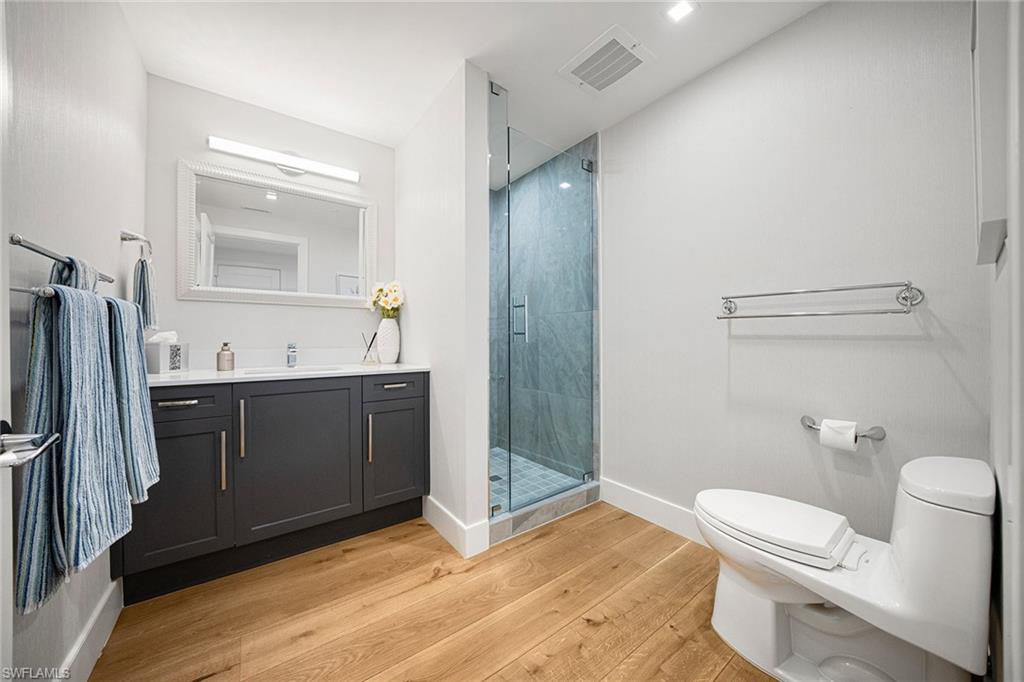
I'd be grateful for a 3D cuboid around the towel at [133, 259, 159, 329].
[{"bbox_3d":[-1.561,-0.195,1.459,0.055,0.295,0.160,0,0,-36],"label":"towel"}]

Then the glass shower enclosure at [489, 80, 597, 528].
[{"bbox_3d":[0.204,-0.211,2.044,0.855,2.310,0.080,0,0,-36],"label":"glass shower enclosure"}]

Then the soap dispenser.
[{"bbox_3d":[-1.569,0.084,1.871,0.072,0.153,0.072,0,0,30],"label":"soap dispenser"}]

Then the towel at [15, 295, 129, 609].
[{"bbox_3d":[-1.090,0.224,0.873,0.110,0.712,0.285,0,0,-36],"label":"towel"}]

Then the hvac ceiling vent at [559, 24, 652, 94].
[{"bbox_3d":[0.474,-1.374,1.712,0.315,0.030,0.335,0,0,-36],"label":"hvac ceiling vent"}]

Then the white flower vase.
[{"bbox_3d":[-0.856,-0.001,2.374,0.152,0.317,0.152,0,0,-36],"label":"white flower vase"}]

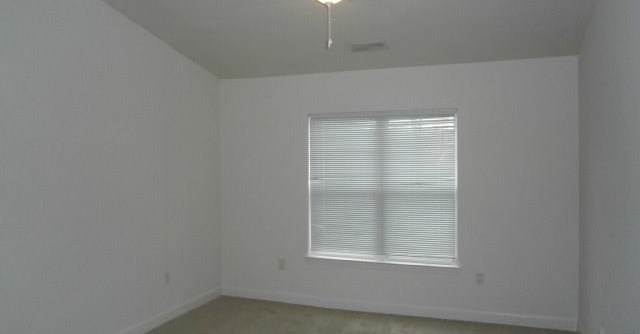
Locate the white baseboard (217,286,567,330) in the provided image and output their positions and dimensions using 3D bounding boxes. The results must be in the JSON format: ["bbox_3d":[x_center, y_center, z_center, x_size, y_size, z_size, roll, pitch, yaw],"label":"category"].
[{"bbox_3d":[0.570,1.413,4.825,3.600,0.104,0.020,0,1,20],"label":"white baseboard"}]

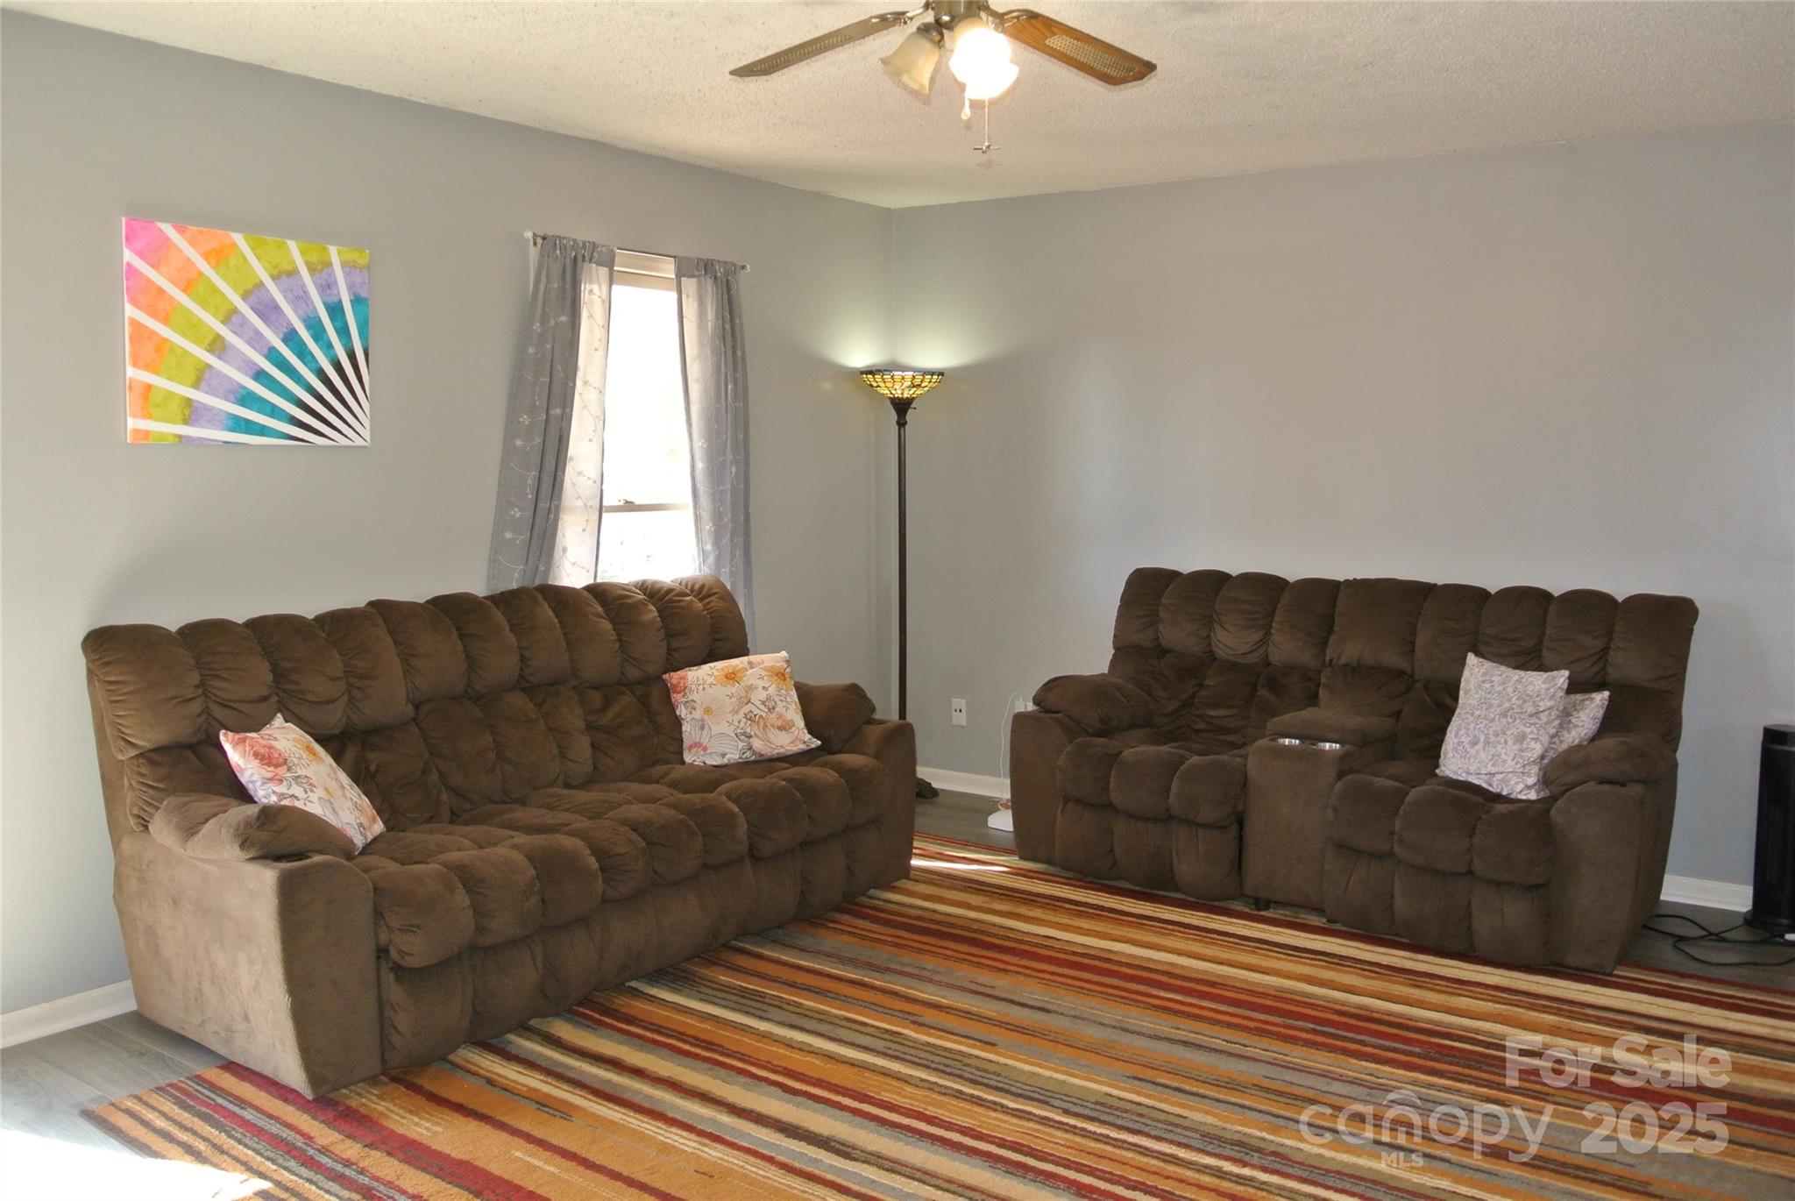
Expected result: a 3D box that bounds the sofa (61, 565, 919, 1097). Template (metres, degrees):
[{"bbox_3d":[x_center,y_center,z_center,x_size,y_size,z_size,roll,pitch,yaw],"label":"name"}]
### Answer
[{"bbox_3d":[-0.945,0.493,4.142,0.920,0.990,2.230,4,7,34],"label":"sofa"}]

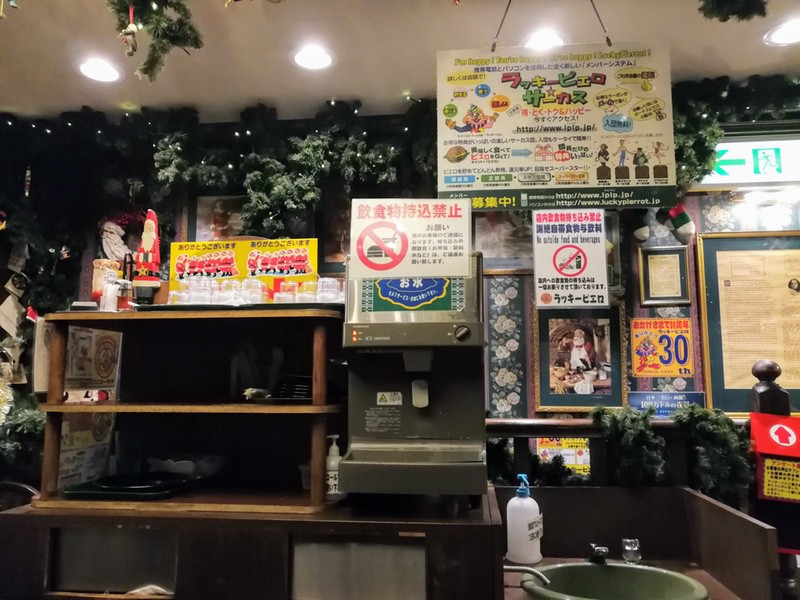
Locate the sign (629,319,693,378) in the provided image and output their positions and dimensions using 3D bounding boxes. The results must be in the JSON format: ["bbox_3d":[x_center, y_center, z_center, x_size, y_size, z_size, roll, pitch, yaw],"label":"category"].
[{"bbox_3d":[1.191,0.216,2.830,0.273,0.265,0.008,-1,-7,6],"label":"sign"}]

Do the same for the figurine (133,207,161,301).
[{"bbox_3d":[-0.744,-0.120,1.823,0.080,0.289,0.075,0,-7,-4],"label":"figurine"}]

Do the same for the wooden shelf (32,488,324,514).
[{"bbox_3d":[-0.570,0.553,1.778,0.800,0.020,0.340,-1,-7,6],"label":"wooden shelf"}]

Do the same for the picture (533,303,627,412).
[{"bbox_3d":[0.824,0.258,2.849,0.412,0.496,0.030,-1,-7,6],"label":"picture"}]

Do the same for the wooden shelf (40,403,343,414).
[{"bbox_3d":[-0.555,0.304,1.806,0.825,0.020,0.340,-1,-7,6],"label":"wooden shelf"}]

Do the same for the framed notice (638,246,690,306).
[{"bbox_3d":[1.212,-0.108,2.850,0.220,0.277,0.030,-1,-7,6],"label":"framed notice"}]

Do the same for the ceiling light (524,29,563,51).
[{"bbox_3d":[0.578,-1.043,2.489,0.155,0.040,0.155,-1,-7,6],"label":"ceiling light"}]

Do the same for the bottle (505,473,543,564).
[{"bbox_3d":[0.364,0.643,1.847,0.100,0.246,0.105,0,-7,0],"label":"bottle"}]

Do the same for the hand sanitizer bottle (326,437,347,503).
[{"bbox_3d":[-0.178,0.462,1.686,0.070,0.177,0.070,3,-7,-24],"label":"hand sanitizer bottle"}]

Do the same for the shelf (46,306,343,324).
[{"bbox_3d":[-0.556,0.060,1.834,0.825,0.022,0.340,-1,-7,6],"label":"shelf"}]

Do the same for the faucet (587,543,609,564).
[{"bbox_3d":[0.563,0.721,1.774,0.060,0.058,0.090,-1,-7,6],"label":"faucet"}]

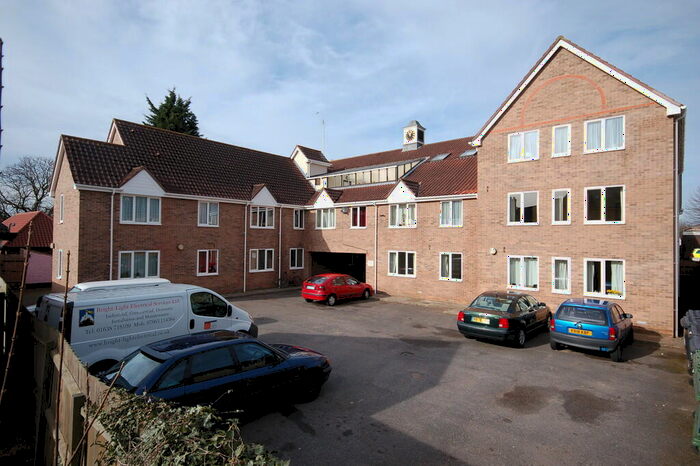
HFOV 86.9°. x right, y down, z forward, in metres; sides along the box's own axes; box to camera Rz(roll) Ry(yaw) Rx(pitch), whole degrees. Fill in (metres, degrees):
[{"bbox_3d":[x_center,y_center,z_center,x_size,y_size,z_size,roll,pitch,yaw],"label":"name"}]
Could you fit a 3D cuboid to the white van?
[{"bbox_3d":[-4.580,2.310,9.400,1.920,1.980,4.800,0,-1,37],"label":"white van"}]

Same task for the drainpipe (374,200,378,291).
[{"bbox_3d":[1.497,0.924,21.594,0.090,5.260,0.100,0,-1,40],"label":"drainpipe"}]

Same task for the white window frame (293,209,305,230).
[{"bbox_3d":[-3.410,-0.879,24.687,0.120,1.357,0.883,0,-1,43],"label":"white window frame"}]

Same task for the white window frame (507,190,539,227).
[{"bbox_3d":[7.060,-0.970,15.022,1.203,1.356,0.120,0,-1,40],"label":"white window frame"}]

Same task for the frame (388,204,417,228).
[{"bbox_3d":[2.802,-0.899,19.564,1.737,1.303,0.100,0,-1,41],"label":"frame"}]

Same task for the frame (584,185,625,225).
[{"bbox_3d":[9.146,-0.980,13.263,1.211,1.356,0.120,0,-1,40],"label":"frame"}]

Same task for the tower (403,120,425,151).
[{"bbox_3d":[4.374,-6.584,25.232,1.180,2.170,1.180,0,-1,40],"label":"tower"}]

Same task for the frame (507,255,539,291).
[{"bbox_3d":[6.868,1.587,14.628,1.169,1.322,0.100,0,-1,41],"label":"frame"}]

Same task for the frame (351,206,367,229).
[{"bbox_3d":[0.540,-0.896,21.498,1.200,1.316,0.100,0,-1,41],"label":"frame"}]

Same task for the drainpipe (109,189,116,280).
[{"bbox_3d":[-10.719,0.761,16.598,0.120,5.440,0.100,0,-1,43],"label":"drainpipe"}]

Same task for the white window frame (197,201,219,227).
[{"bbox_3d":[-7.668,-1.002,20.076,0.120,1.357,1.195,0,-1,43],"label":"white window frame"}]

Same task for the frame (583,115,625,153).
[{"bbox_3d":[9.279,-3.565,13.473,1.220,1.210,0.120,0,-1,40],"label":"frame"}]

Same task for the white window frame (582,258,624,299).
[{"bbox_3d":[9.238,1.657,13.386,1.220,1.370,0.120,0,-1,40],"label":"white window frame"}]

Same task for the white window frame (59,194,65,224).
[{"bbox_3d":[-13.086,-1.073,16.822,0.630,1.340,0.100,0,-1,41],"label":"white window frame"}]

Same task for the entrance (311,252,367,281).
[{"bbox_3d":[-0.705,2.334,22.654,4.573,2.239,0.300,0,-1,41],"label":"entrance"}]

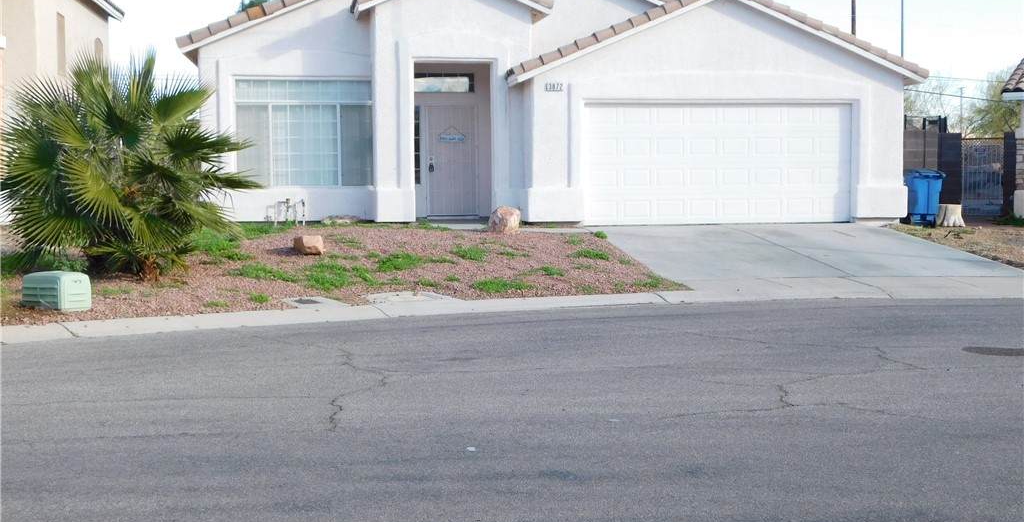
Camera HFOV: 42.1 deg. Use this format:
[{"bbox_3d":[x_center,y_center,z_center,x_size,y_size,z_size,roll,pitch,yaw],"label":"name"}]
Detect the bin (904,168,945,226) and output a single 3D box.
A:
[{"bbox_3d":[7.774,-1.181,25.150,0.720,1.110,0.840,0,4,1],"label":"bin"}]

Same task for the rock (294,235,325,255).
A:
[{"bbox_3d":[-2.913,-0.222,19.100,0.430,0.280,0.360,-1,4,-9],"label":"rock"}]

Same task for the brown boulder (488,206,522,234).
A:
[{"bbox_3d":[-0.120,-0.684,22.200,0.540,0.470,0.450,-1,4,0],"label":"brown boulder"}]

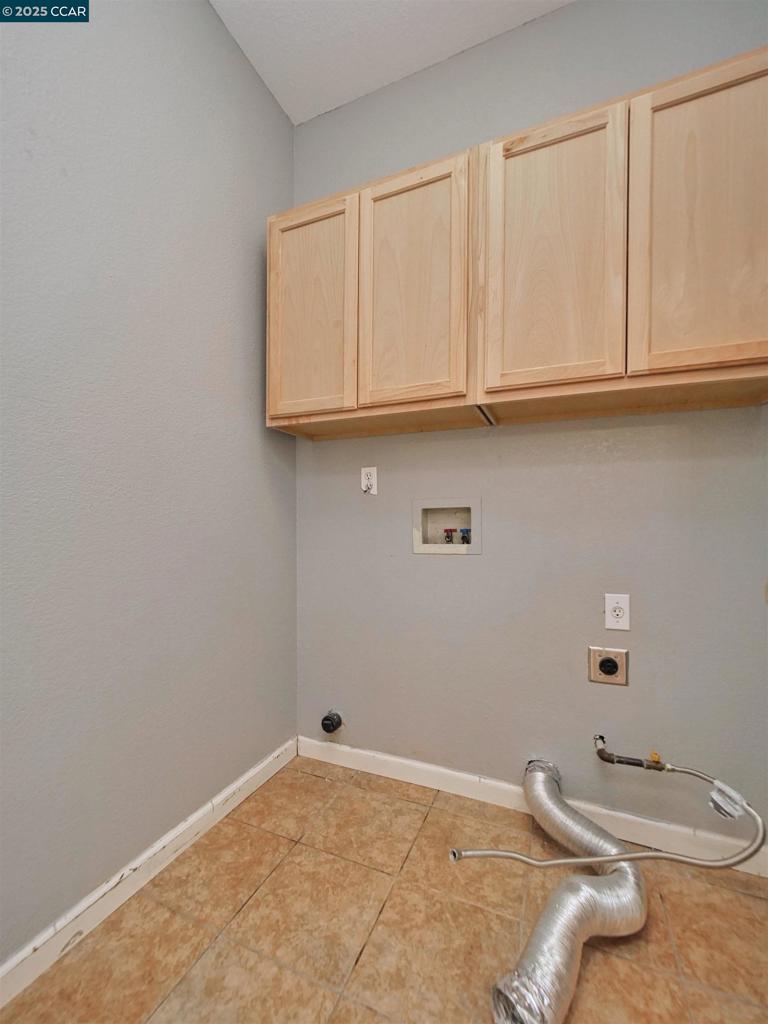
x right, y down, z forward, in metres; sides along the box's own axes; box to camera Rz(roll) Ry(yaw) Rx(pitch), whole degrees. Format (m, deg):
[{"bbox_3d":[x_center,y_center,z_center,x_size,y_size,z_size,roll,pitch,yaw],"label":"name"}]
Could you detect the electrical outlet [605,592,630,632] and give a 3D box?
[{"bbox_3d":[0.749,0.321,1.325,0.070,0.114,0.012,-1,-1,23],"label":"electrical outlet"}]

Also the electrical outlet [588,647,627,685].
[{"bbox_3d":[0.723,0.497,1.332,0.115,0.114,0.014,-1,-1,23],"label":"electrical outlet"}]

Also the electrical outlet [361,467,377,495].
[{"bbox_3d":[-0.060,-0.124,1.674,0.070,0.114,0.012,-1,-1,23],"label":"electrical outlet"}]

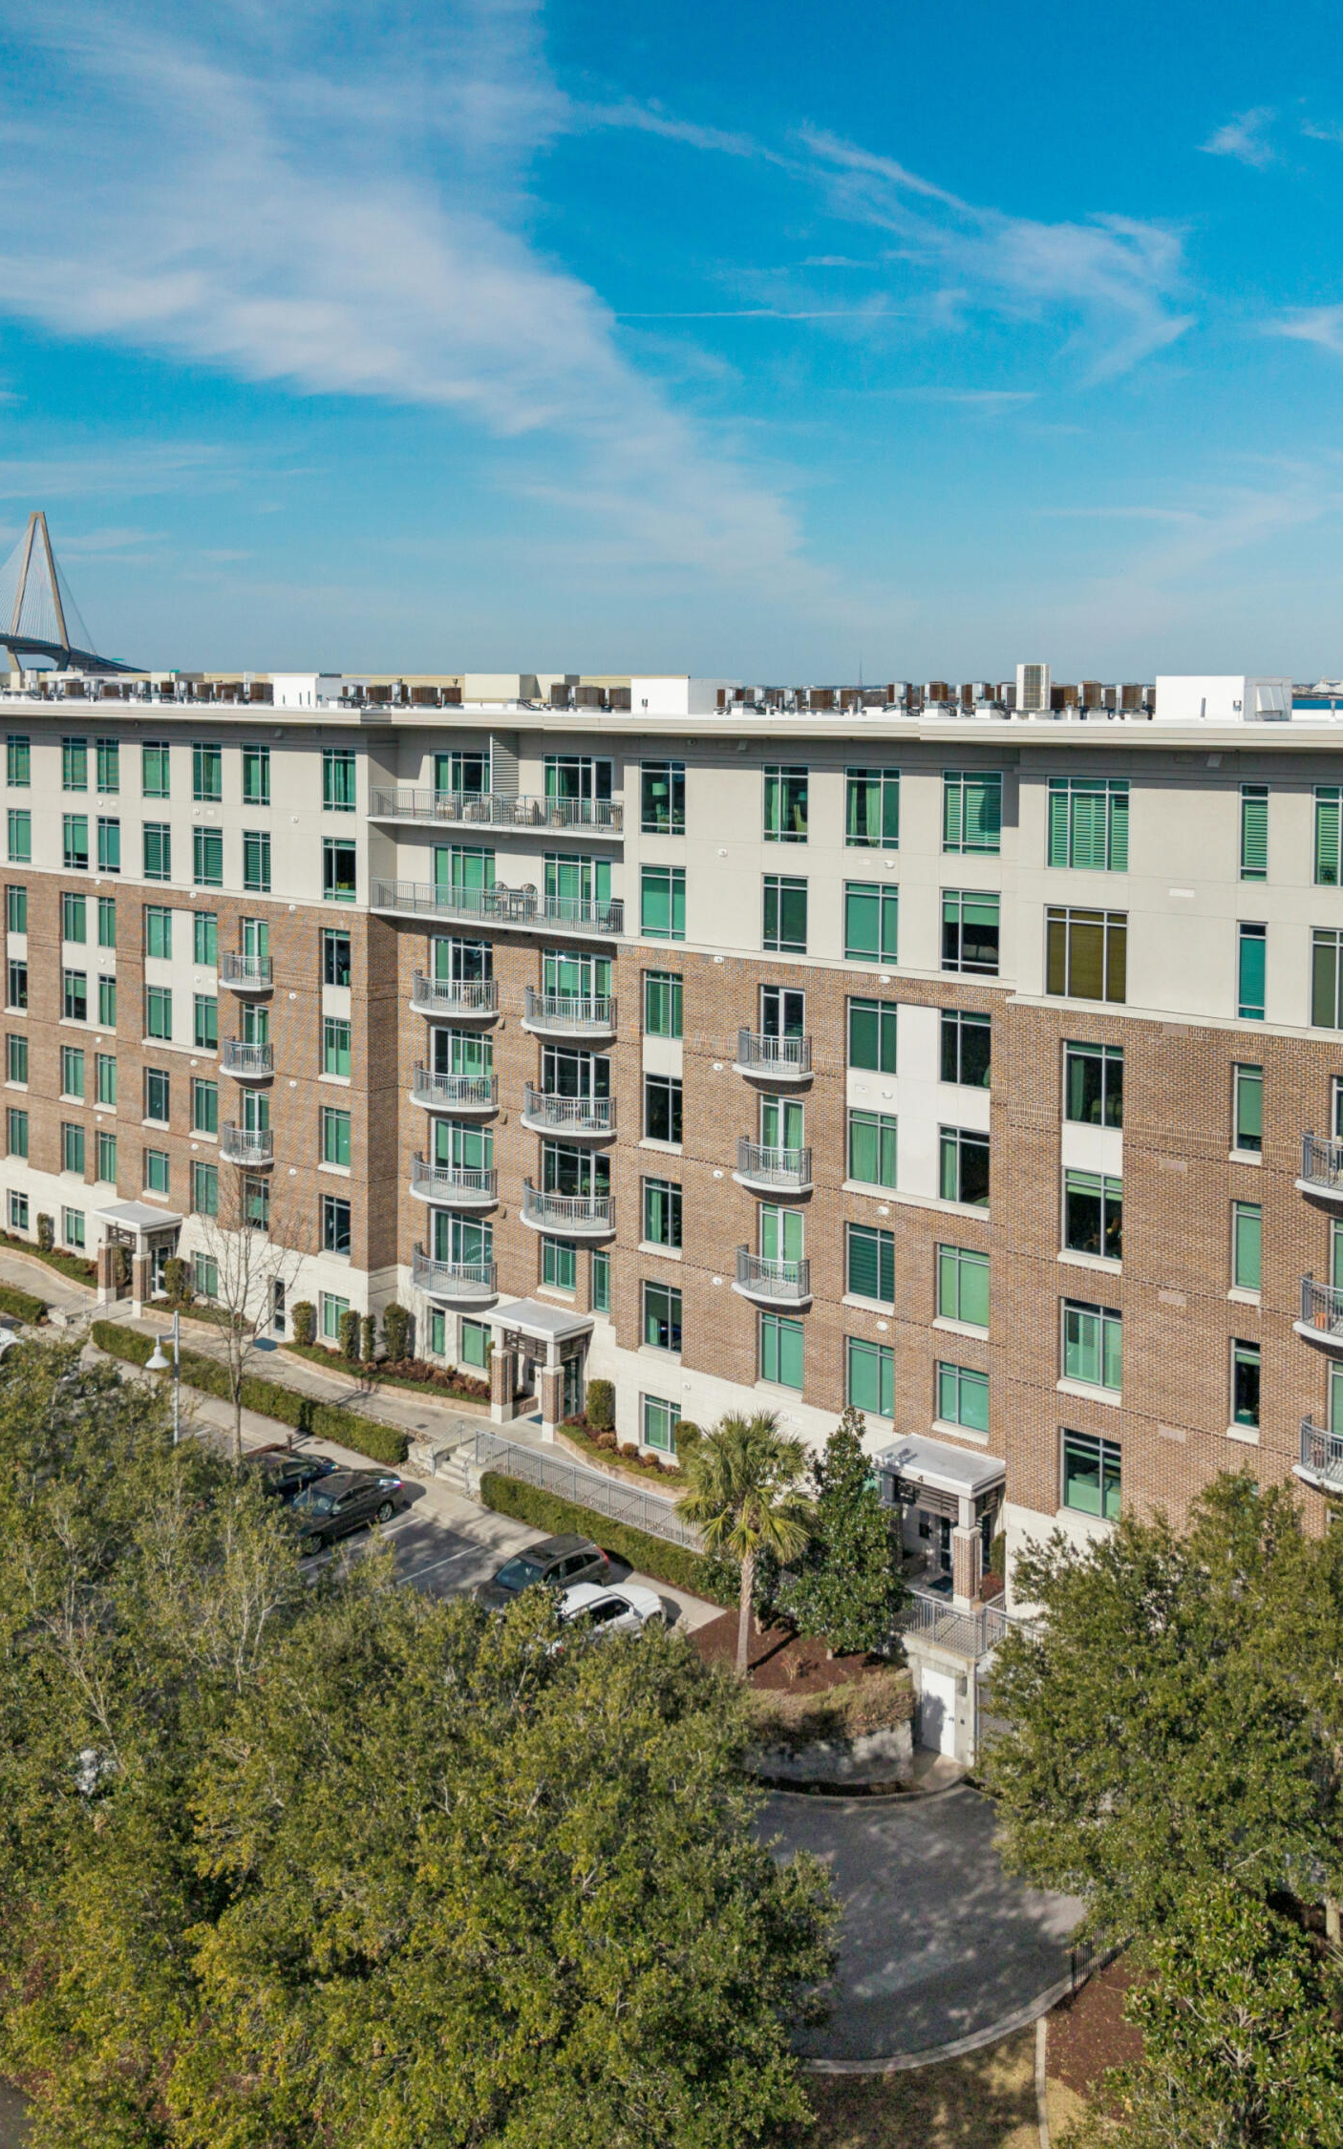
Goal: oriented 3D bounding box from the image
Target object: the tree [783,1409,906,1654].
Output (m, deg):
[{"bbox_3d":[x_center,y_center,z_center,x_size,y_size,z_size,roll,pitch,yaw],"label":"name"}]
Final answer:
[{"bbox_3d":[4.511,11.965,51.353,3.100,6.600,3.100,0,11,0],"label":"tree"}]

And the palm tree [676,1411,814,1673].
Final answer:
[{"bbox_3d":[1.813,11.745,49.500,3.400,6.300,3.400,0,10,0],"label":"palm tree"}]

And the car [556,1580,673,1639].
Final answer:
[{"bbox_3d":[-1.898,14.378,52.401,1.820,1.460,4.450,9,14,39],"label":"car"}]

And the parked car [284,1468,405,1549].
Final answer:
[{"bbox_3d":[-10.030,12.579,58.100,1.850,1.470,4.850,9,13,41],"label":"parked car"}]

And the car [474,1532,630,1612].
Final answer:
[{"bbox_3d":[-3.461,13.896,54.375,1.860,1.640,4.550,9,14,39],"label":"car"}]

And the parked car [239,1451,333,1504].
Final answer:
[{"bbox_3d":[-12.337,12.691,60.930,1.830,1.460,4.600,9,14,39],"label":"parked car"}]

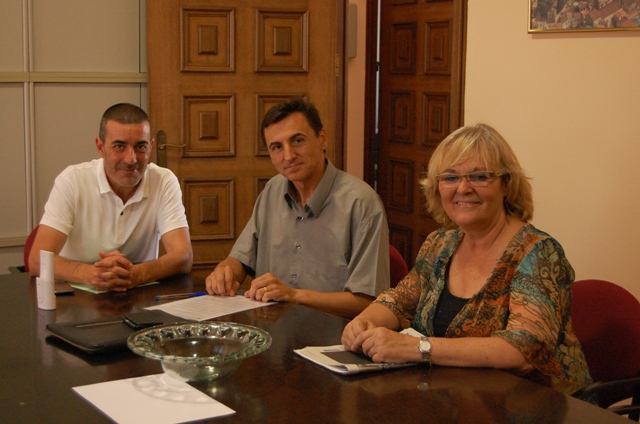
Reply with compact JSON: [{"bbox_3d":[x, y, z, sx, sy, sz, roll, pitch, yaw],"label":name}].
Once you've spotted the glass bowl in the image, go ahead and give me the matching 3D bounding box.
[{"bbox_3d":[-0.249,0.300,2.109,0.302,0.075,0.302,1,7,0],"label":"glass bowl"}]

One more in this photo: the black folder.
[{"bbox_3d":[-0.454,0.285,2.413,0.320,0.022,0.270,-5,10,-39],"label":"black folder"}]

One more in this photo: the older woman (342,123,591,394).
[{"bbox_3d":[0.395,0.432,2.375,0.740,1.260,0.550,-6,10,-43],"label":"older woman"}]

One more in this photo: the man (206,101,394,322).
[{"bbox_3d":[-0.024,0.331,2.958,0.560,1.300,0.740,7,10,41],"label":"man"}]

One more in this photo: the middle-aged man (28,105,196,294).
[{"bbox_3d":[-0.649,0.296,3.236,0.530,1.280,0.740,0,7,-8],"label":"middle-aged man"}]

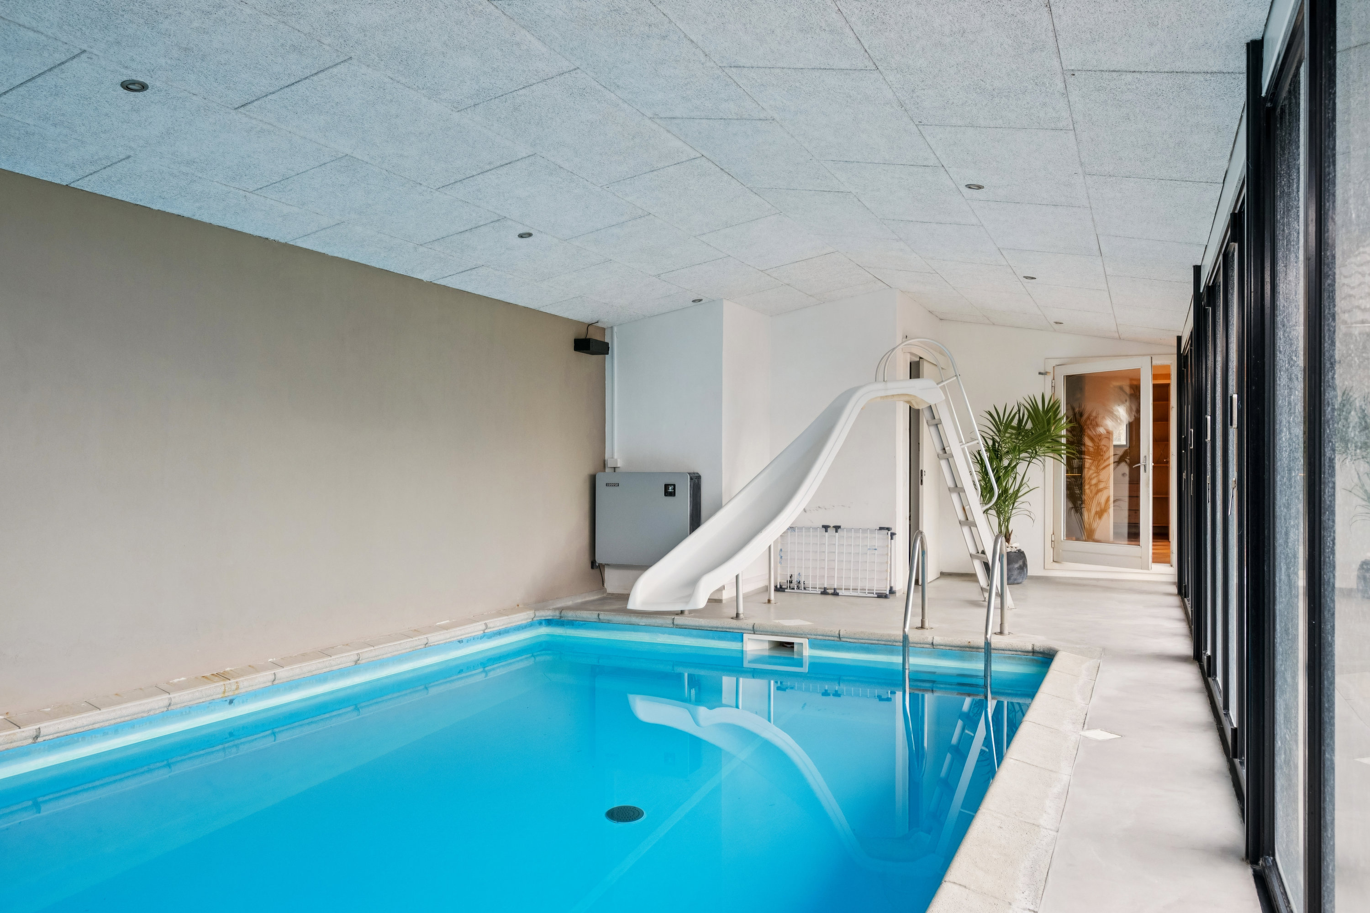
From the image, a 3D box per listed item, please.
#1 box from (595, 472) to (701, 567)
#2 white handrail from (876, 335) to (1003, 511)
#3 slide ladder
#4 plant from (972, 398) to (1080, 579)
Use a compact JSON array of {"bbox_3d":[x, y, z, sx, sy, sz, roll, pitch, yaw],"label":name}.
[{"bbox_3d":[-0.290,0.516,7.745,0.840,0.770,0.240,0,-1,26],"label":"box"},{"bbox_3d":[1.946,-0.238,7.411,0.880,1.290,0.460,0,-1,-3],"label":"white handrail"},{"bbox_3d":[1.994,0.135,7.408,0.980,2.040,0.460,0,-1,-3],"label":"slide ladder"},{"bbox_3d":[3.159,0.299,8.842,0.930,1.780,0.870,0,-1,26],"label":"plant"}]

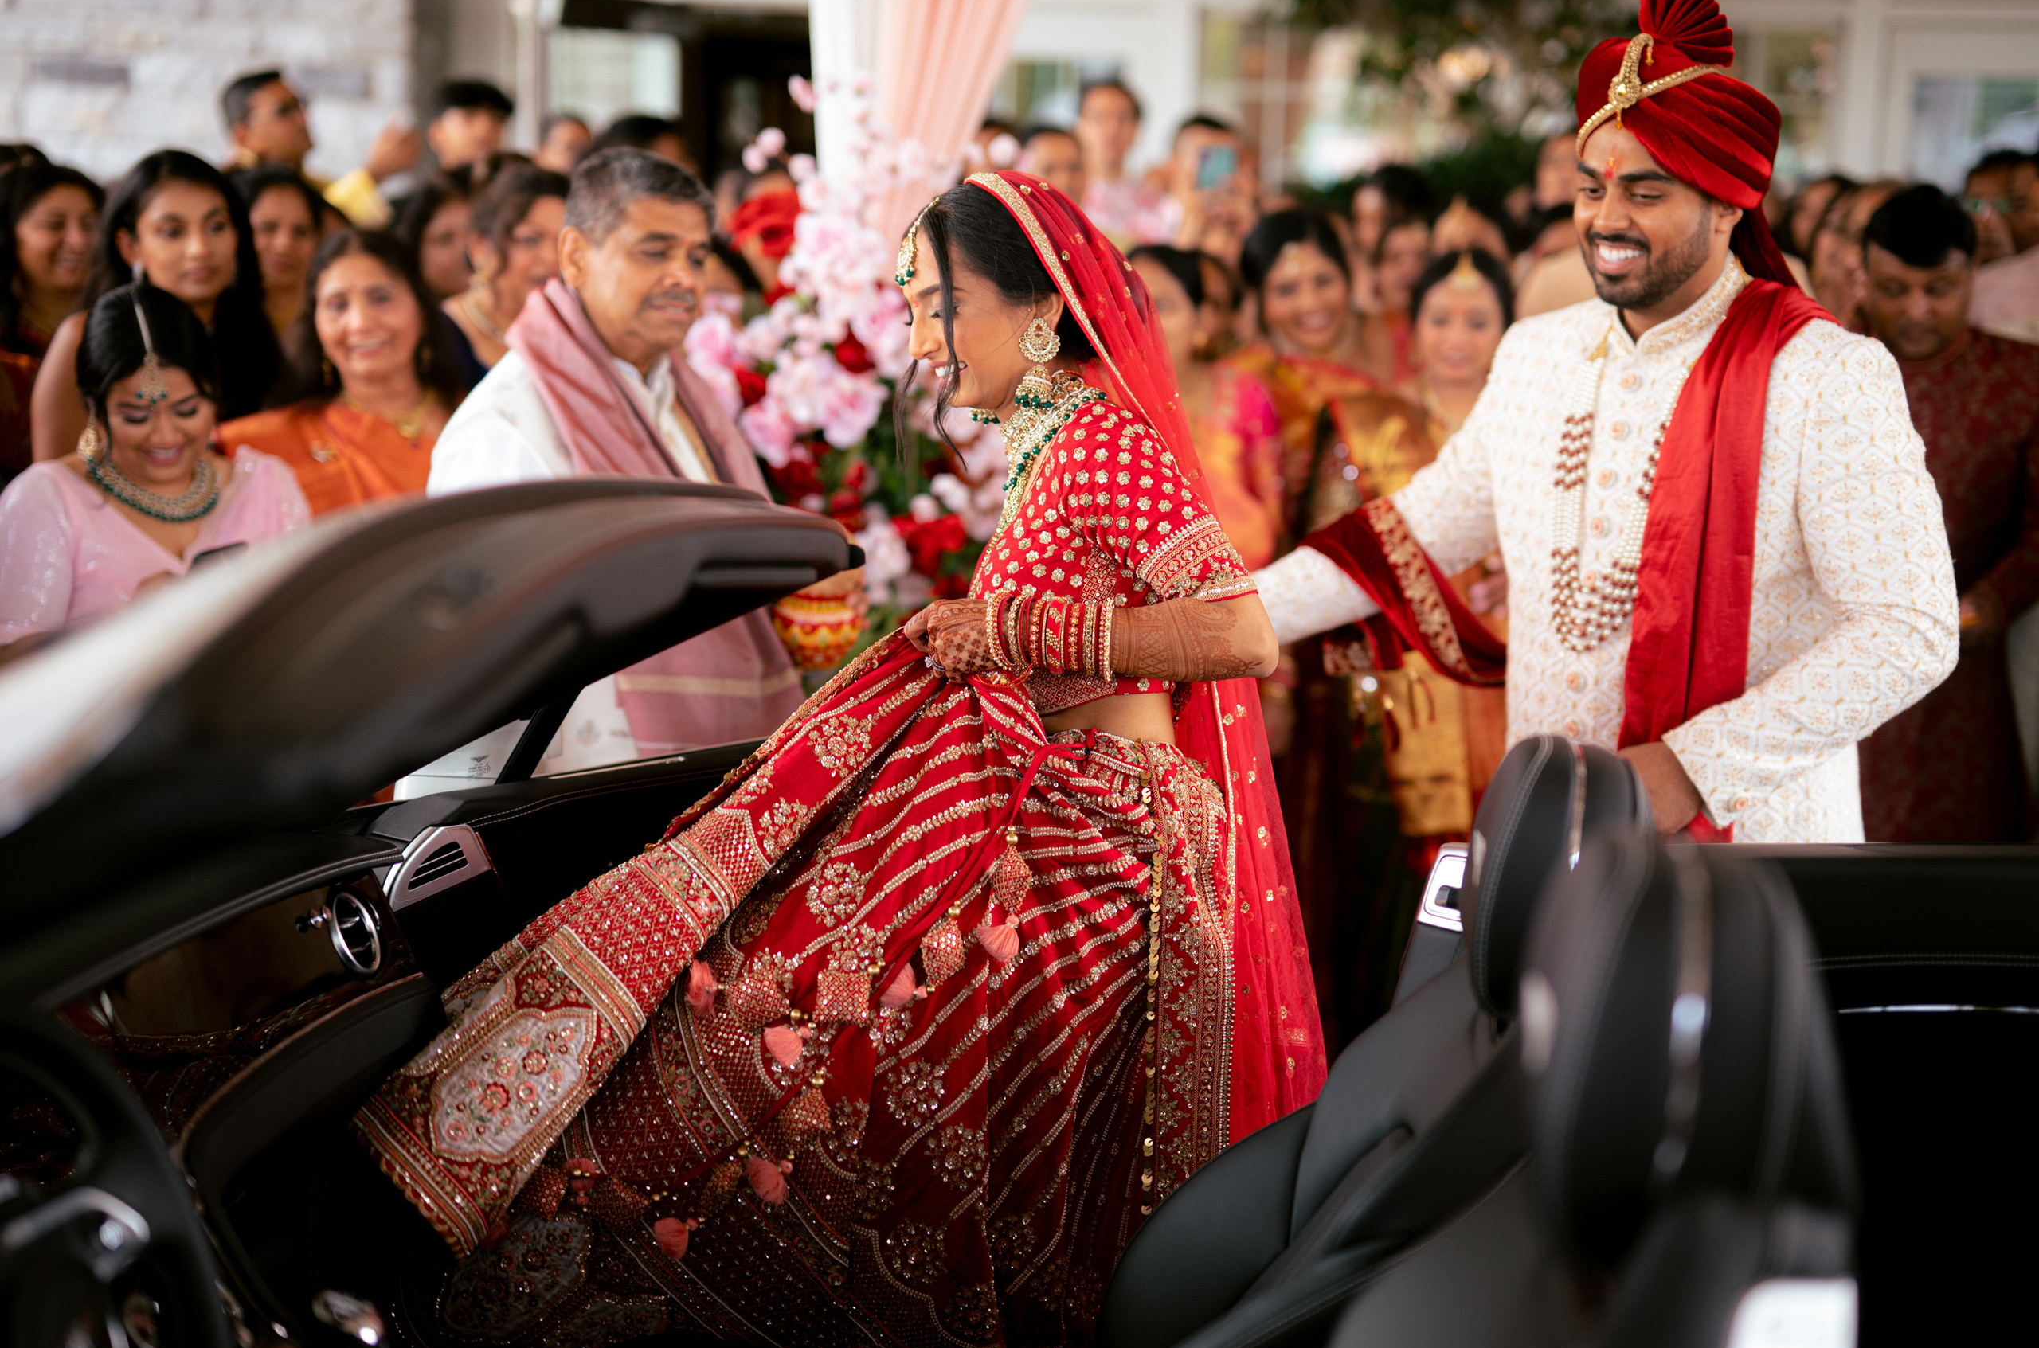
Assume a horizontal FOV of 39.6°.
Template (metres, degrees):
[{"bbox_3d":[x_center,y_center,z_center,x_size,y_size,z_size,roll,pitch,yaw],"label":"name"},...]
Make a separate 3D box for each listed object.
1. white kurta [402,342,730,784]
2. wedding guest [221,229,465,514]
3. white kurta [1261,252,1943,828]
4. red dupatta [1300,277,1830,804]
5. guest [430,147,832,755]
[{"bbox_3d":[-0.497,0.089,3.433,0.500,1.000,0.360,-7,12,-38],"label":"white kurta"},{"bbox_3d":[-0.960,0.139,4.181,0.470,1.570,0.330,-3,10,-22],"label":"wedding guest"},{"bbox_3d":[0.611,0.093,2.931,0.580,1.030,0.480,9,13,40],"label":"white kurta"},{"bbox_3d":[0.605,-0.032,2.913,0.480,0.740,0.460,9,13,40],"label":"red dupatta"},{"bbox_3d":[-0.468,0.205,3.489,0.530,1.680,0.400,-7,12,-38],"label":"guest"}]

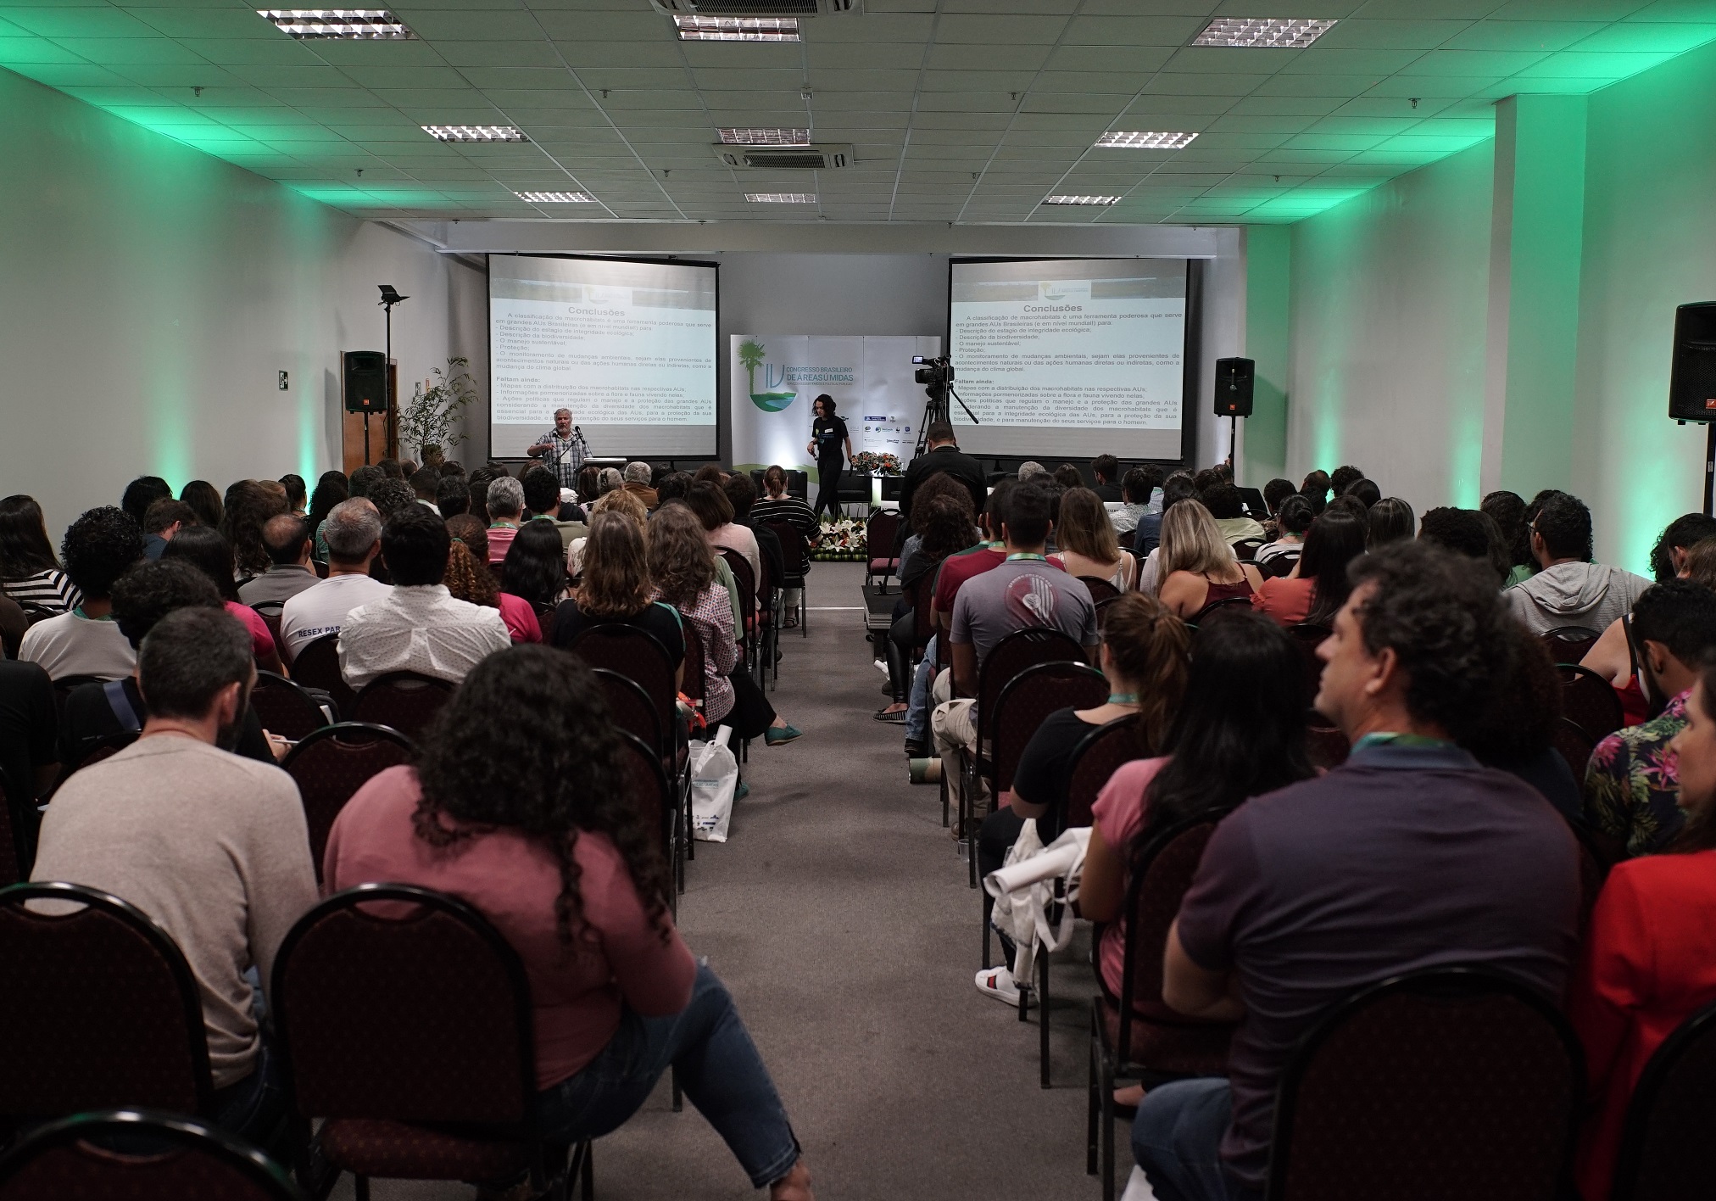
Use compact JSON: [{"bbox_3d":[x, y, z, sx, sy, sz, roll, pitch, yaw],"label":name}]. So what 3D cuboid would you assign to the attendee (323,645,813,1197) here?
[{"bbox_3d":[-0.490,0.670,3.182,0.760,1.210,0.900,1,6,9],"label":"attendee"}]

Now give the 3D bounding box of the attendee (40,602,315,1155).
[{"bbox_3d":[-1.174,0.662,3.204,0.530,1.333,0.780,0,6,0],"label":"attendee"}]

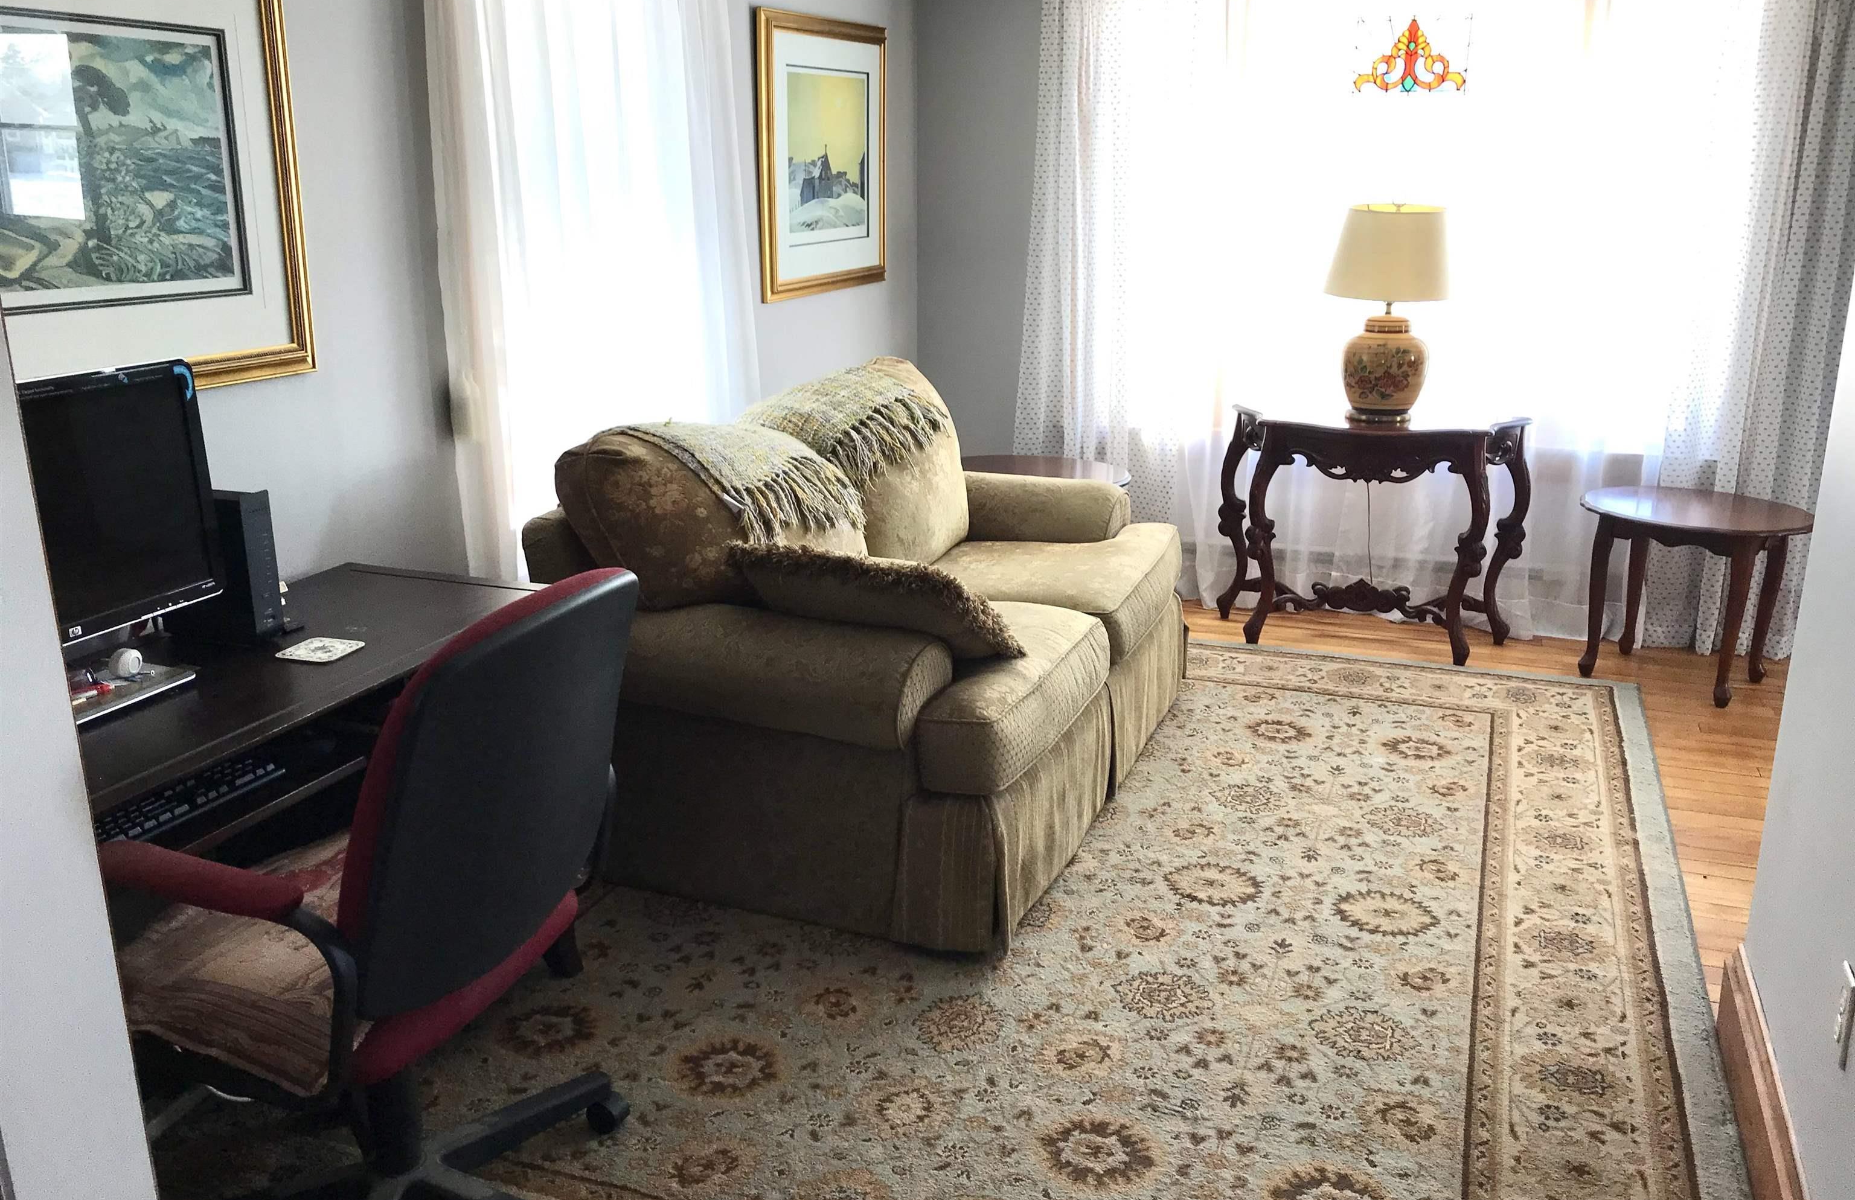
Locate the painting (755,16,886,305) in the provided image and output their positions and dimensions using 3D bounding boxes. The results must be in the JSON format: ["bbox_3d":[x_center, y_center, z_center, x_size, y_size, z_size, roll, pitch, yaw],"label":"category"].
[{"bbox_3d":[-0.322,-1.417,4.821,0.035,0.837,0.935,6,18,20],"label":"painting"}]

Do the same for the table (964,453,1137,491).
[{"bbox_3d":[0.355,-0.168,5.076,0.643,0.533,0.587,8,18,27],"label":"table"}]

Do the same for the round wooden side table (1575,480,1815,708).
[{"bbox_3d":[2.296,-0.016,4.559,0.643,0.533,0.587,15,22,40],"label":"round wooden side table"}]

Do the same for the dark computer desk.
[{"bbox_3d":[-1.175,0.505,2.409,0.548,0.757,1.421,6,18,20],"label":"dark computer desk"}]

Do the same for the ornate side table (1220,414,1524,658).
[{"bbox_3d":[1.436,-0.226,4.914,0.981,0.735,0.394,6,18,20],"label":"ornate side table"}]

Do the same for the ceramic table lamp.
[{"bbox_3d":[1.448,-0.903,4.744,0.379,0.675,0.379,6,18,20],"label":"ceramic table lamp"}]

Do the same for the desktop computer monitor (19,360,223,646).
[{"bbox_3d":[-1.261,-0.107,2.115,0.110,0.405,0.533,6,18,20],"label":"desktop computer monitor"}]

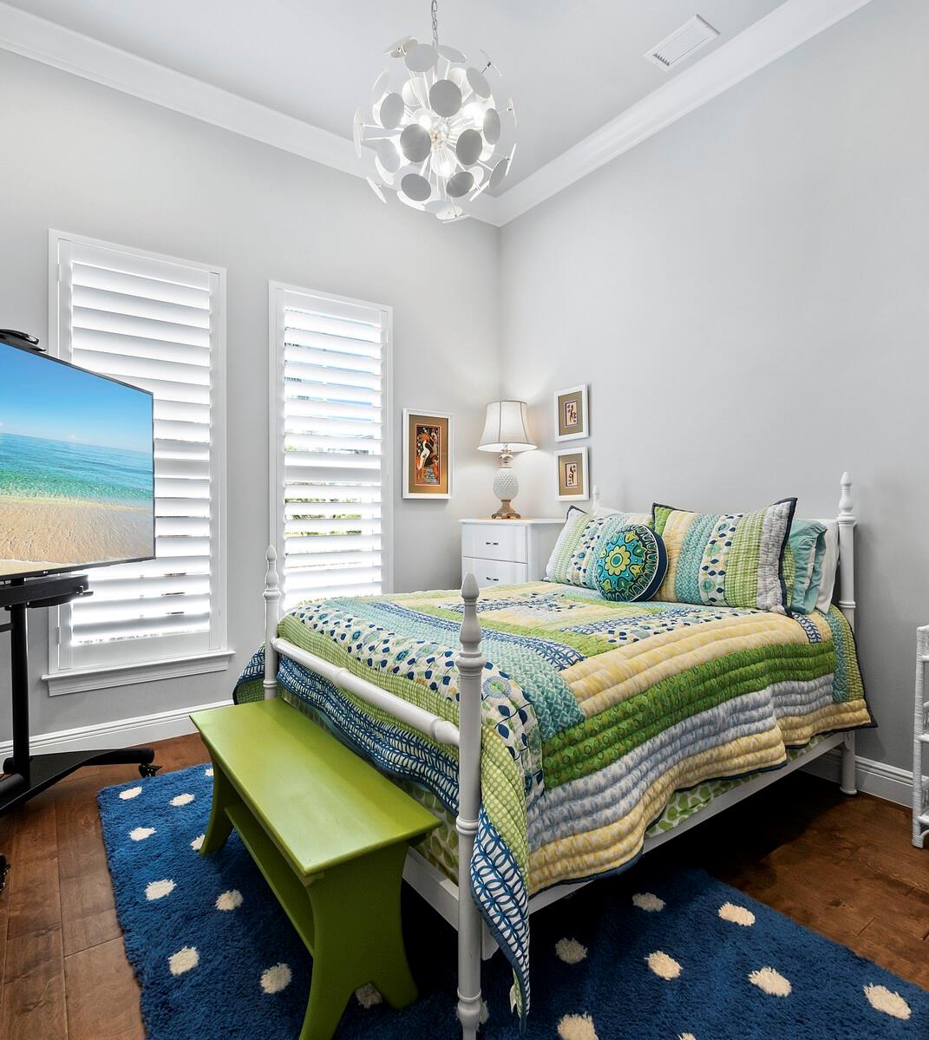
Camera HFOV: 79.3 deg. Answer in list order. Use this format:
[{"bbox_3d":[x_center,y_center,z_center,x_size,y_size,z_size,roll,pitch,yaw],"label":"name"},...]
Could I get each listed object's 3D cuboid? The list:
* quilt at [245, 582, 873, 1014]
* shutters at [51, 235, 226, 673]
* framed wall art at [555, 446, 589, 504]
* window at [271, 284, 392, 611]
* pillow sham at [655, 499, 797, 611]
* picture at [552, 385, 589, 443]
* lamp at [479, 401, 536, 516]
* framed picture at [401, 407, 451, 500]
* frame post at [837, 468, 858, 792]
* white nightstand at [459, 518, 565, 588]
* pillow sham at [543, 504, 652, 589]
[{"bbox_3d":[0.350,0.720,2.356,2.010,0.695,1.612,-1,1,-36],"label":"quilt"},{"bbox_3d":[-1.641,-0.312,2.881,0.780,2.110,0.060,-1,1,-34],"label":"shutters"},{"bbox_3d":[0.704,-0.294,3.647,0.025,0.335,0.270,-1,1,-37],"label":"framed wall art"},{"bbox_3d":[-0.765,-0.322,3.352,0.774,2.044,0.070,0,1,-35],"label":"window"},{"bbox_3d":[1.105,0.134,2.359,0.180,0.440,0.570,15,-8,-37],"label":"pillow sham"},{"bbox_3d":[0.683,-0.683,3.626,0.025,0.336,0.269,0,1,-38],"label":"picture"},{"bbox_3d":[0.284,-0.401,3.740,0.400,0.790,0.400,0,1,0],"label":"lamp"},{"bbox_3d":[-0.251,-0.439,3.832,0.386,0.597,0.025,-1,1,-34],"label":"framed picture"},{"bbox_3d":[1.611,0.473,2.346,0.072,1.341,0.072,0,1,-38],"label":"frame post"},{"bbox_3d":[0.348,0.566,3.748,0.440,1.146,0.680,-1,1,-36],"label":"white nightstand"},{"bbox_3d":[0.719,0.136,2.851,0.180,0.430,0.570,22,-13,-36],"label":"pillow sham"}]

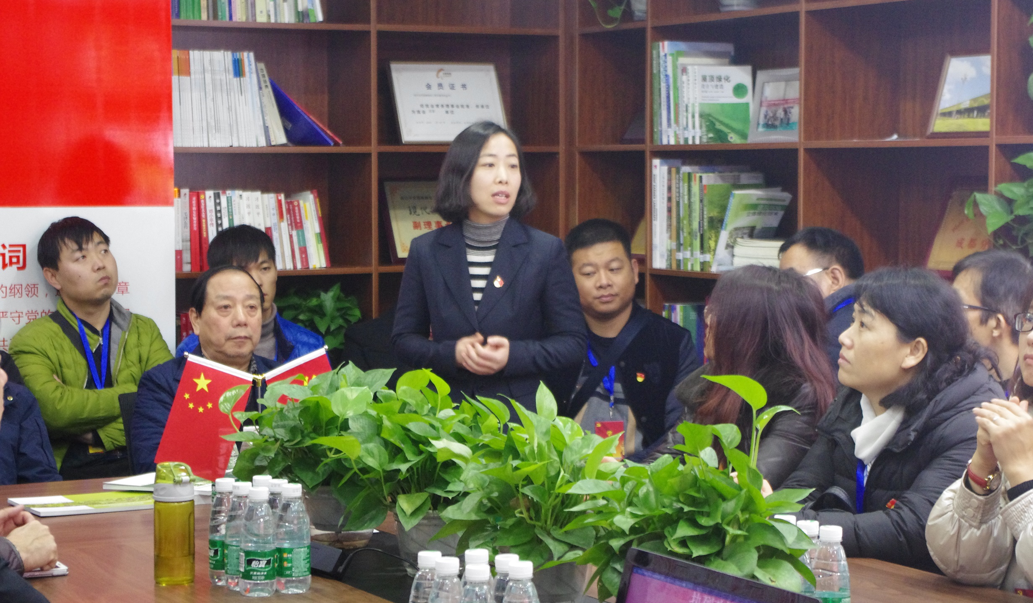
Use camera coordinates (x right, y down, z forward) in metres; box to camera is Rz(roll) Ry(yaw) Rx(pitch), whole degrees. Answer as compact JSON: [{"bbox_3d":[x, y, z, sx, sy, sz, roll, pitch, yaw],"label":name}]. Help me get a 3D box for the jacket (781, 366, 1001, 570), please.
[{"bbox_3d":[0.710,0.419,4.370,0.430,0.600,0.460,-2,4,-23],"label":"jacket"}]

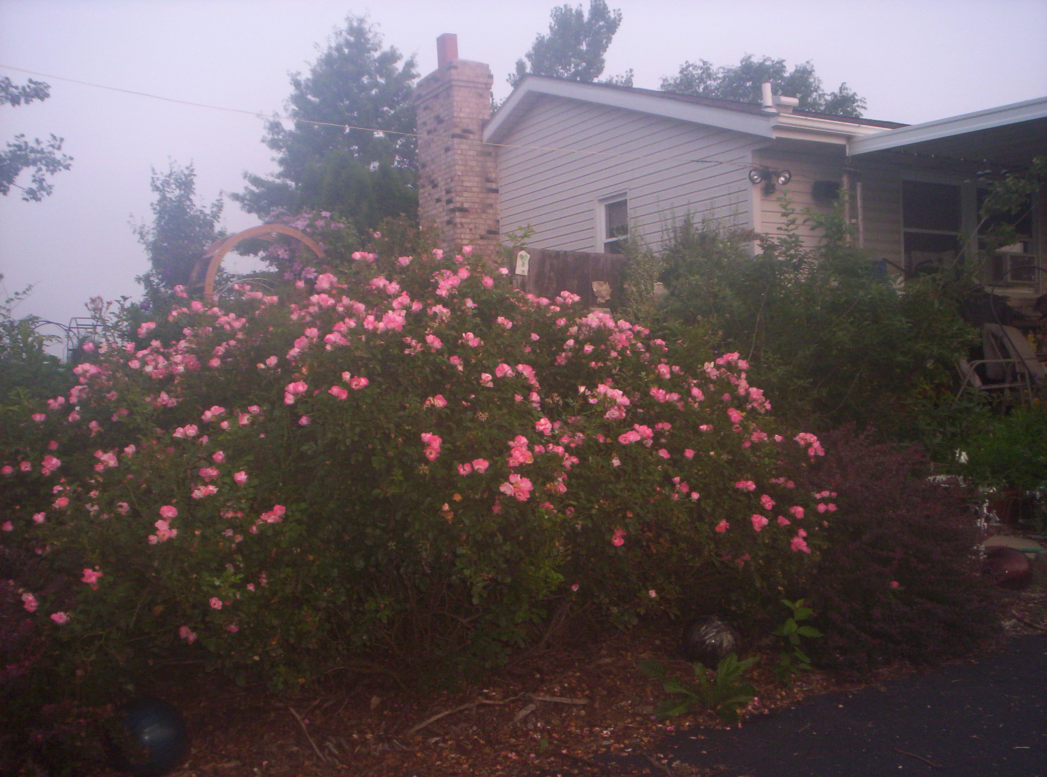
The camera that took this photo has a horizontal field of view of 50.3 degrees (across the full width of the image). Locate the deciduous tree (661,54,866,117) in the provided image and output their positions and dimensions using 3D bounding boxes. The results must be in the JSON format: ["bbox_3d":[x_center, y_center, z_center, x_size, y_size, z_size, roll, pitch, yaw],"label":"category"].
[{"bbox_3d":[6.400,-4.350,30.000,6.800,9.400,6.500,-2,0,12],"label":"deciduous tree"}]

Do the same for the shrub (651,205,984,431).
[{"bbox_3d":[1.990,-0.330,7.600,2.250,1.820,1.900,-2,0,15],"label":"shrub"}]

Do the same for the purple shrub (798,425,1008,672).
[{"bbox_3d":[1.560,0.600,4.700,0.980,0.900,0.950,-2,0,18],"label":"purple shrub"}]

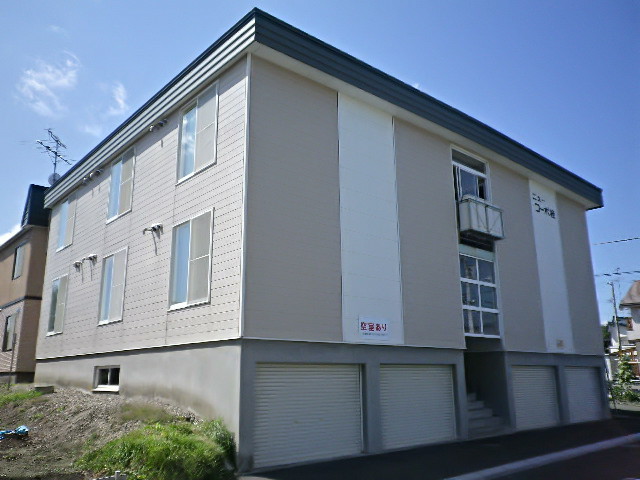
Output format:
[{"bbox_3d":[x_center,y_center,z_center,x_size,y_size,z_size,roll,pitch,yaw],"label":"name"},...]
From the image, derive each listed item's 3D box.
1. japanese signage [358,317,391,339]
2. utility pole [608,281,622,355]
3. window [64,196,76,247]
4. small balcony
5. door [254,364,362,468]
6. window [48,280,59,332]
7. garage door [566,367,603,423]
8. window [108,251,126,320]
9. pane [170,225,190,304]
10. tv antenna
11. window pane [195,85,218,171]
[{"bbox_3d":[1.144,1.800,10.646,0.920,0.430,0.030,12,-19,-40],"label":"japanese signage"},{"bbox_3d":[24.802,7.782,42.804,0.340,8.630,0.340,12,-19,-40],"label":"utility pole"},{"bbox_3d":[-8.303,-0.622,17.258,0.100,1.641,0.842,11,-18,-40],"label":"window"},{"bbox_3d":[4.378,-0.500,14.022,1.660,0.830,0.360,12,-19,-40],"label":"small balcony"},{"bbox_3d":[-0.141,3.084,9.322,2.575,1.641,0.100,11,-18,-40],"label":"door"},{"bbox_3d":[-8.853,2.217,17.261,0.090,1.820,0.860,12,-19,-40],"label":"window"},{"bbox_3d":[8.452,4.921,16.623,2.695,1.649,0.100,11,-18,-40],"label":"garage door"},{"bbox_3d":[-5.106,1.150,13.091,0.100,1.776,0.867,11,-18,-40],"label":"window"},{"bbox_3d":[-2.879,0.476,10.670,0.070,1.750,0.810,12,-19,-40],"label":"pane"},{"bbox_3d":[-10.536,-2.903,20.609,1.350,2.300,2.100,-1,-14,2],"label":"tv antenna"},{"bbox_3d":[-2.340,-2.288,10.660,0.100,1.666,0.833,11,-18,-40],"label":"window pane"}]

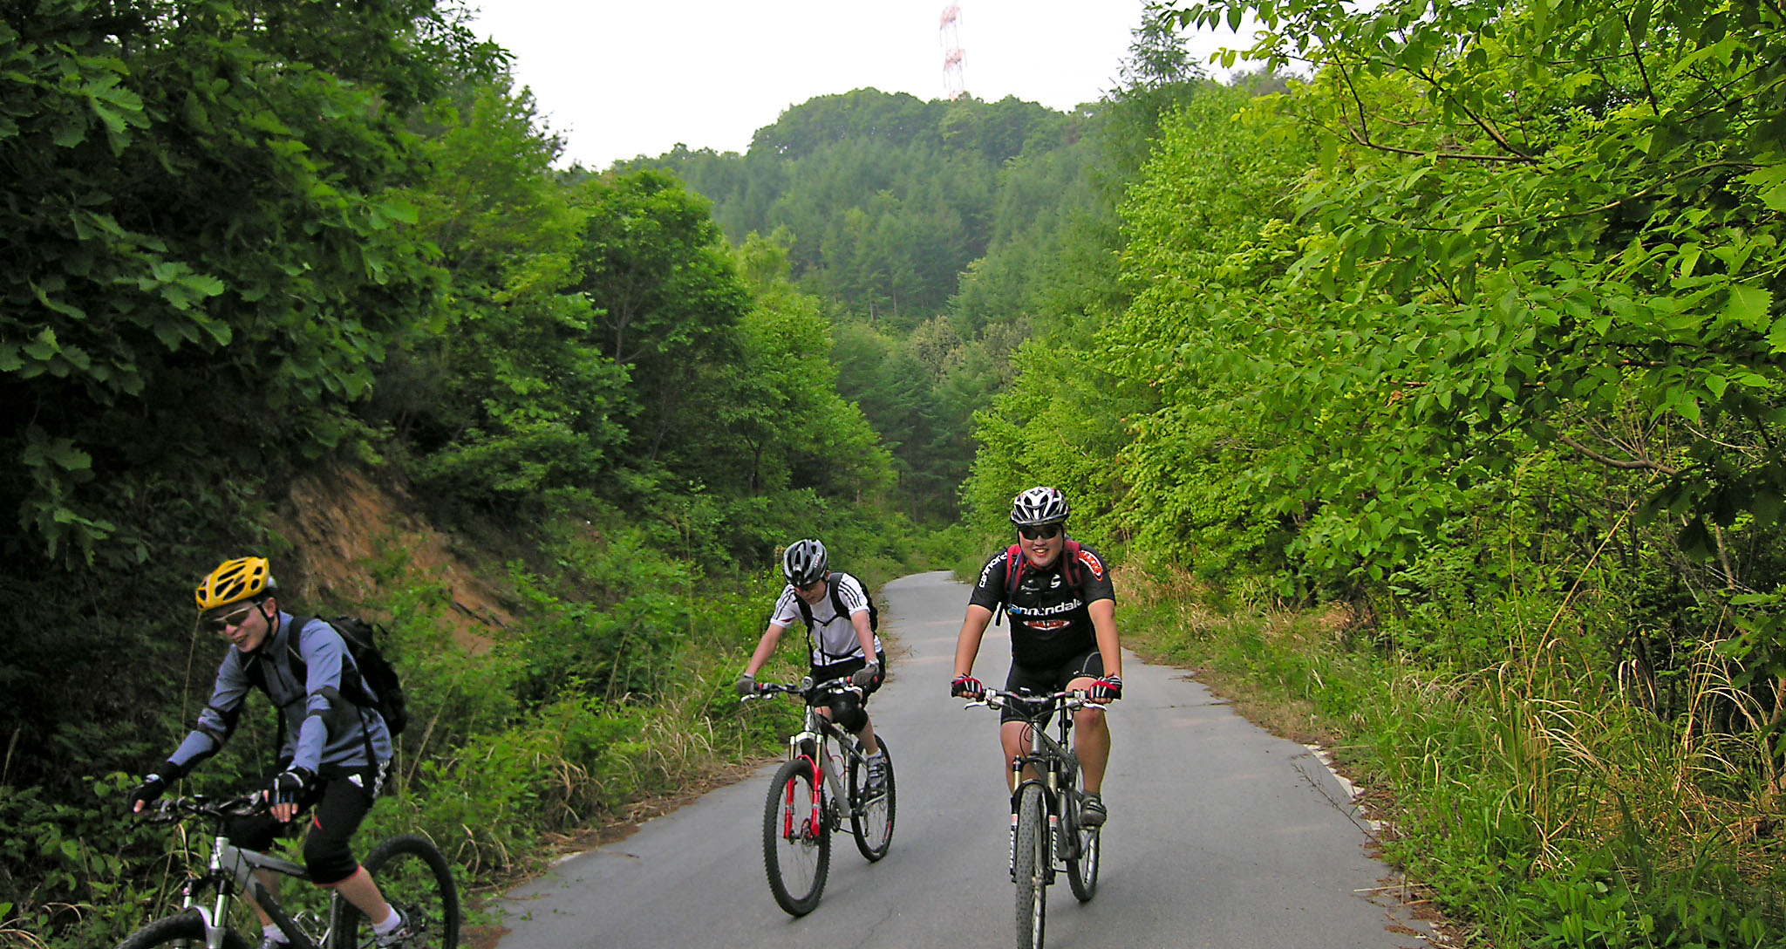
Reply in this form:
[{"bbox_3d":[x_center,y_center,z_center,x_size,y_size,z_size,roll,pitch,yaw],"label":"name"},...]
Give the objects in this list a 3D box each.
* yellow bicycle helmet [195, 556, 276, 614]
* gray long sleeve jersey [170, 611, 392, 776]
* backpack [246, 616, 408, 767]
[{"bbox_3d":[-2.112,0.357,3.985,0.210,0.170,0.280,-6,6,13],"label":"yellow bicycle helmet"},{"bbox_3d":[-2.070,0.769,4.228,0.580,0.570,0.580,-6,-6,13],"label":"gray long sleeve jersey"},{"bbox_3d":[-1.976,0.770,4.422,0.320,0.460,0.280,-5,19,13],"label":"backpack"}]

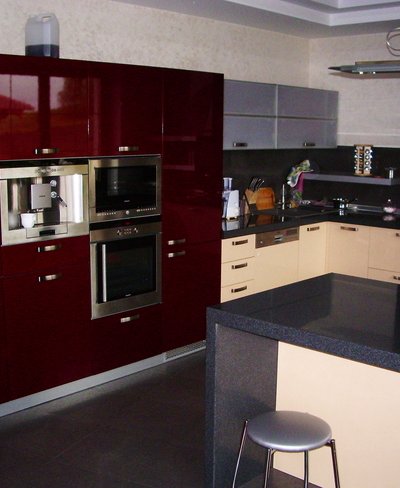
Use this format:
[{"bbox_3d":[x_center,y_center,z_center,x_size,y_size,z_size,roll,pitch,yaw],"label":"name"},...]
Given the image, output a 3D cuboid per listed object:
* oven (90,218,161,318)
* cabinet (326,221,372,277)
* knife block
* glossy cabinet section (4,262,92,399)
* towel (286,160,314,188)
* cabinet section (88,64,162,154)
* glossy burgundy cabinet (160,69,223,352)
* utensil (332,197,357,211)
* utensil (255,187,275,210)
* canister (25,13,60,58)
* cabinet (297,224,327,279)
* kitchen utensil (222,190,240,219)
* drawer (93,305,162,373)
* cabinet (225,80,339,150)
[{"bbox_3d":[-0.646,0.107,4.389,0.560,0.604,0.601,9,13,42],"label":"oven"},{"bbox_3d":[1.498,0.159,5.997,0.430,0.733,0.580,9,13,42],"label":"cabinet"},{"bbox_3d":[0.555,-0.394,6.030,0.170,0.240,0.200,10,13,43],"label":"knife block"},{"bbox_3d":[-1.089,0.473,4.115,0.580,0.734,0.600,10,14,44],"label":"glossy cabinet section"},{"bbox_3d":[0.966,-0.674,6.380,0.260,0.270,0.150,1,10,0],"label":"towel"},{"bbox_3d":[-0.660,-0.867,4.312,0.580,0.561,0.600,10,14,44],"label":"cabinet section"},{"bbox_3d":[-0.261,-0.257,4.800,0.600,1.916,0.603,9,13,42],"label":"glossy burgundy cabinet"},{"bbox_3d":[1.402,-0.393,6.380,0.250,0.125,0.160,1,10,0],"label":"utensil"},{"bbox_3d":[0.601,-0.417,6.139,0.040,0.220,0.310,9,13,42],"label":"utensil"},{"bbox_3d":[-0.914,-1.194,3.830,0.185,0.290,0.115,7,11,33],"label":"canister"},{"bbox_3d":[0.789,0.143,6.011,0.570,0.720,0.420,10,13,43],"label":"cabinet"},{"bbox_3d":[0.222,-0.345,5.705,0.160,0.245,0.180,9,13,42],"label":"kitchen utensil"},{"bbox_3d":[-0.659,0.586,4.556,0.540,0.367,0.600,10,14,44],"label":"drawer"},{"bbox_3d":[0.538,-1.117,5.775,0.360,0.543,1.983,9,13,42],"label":"cabinet"}]

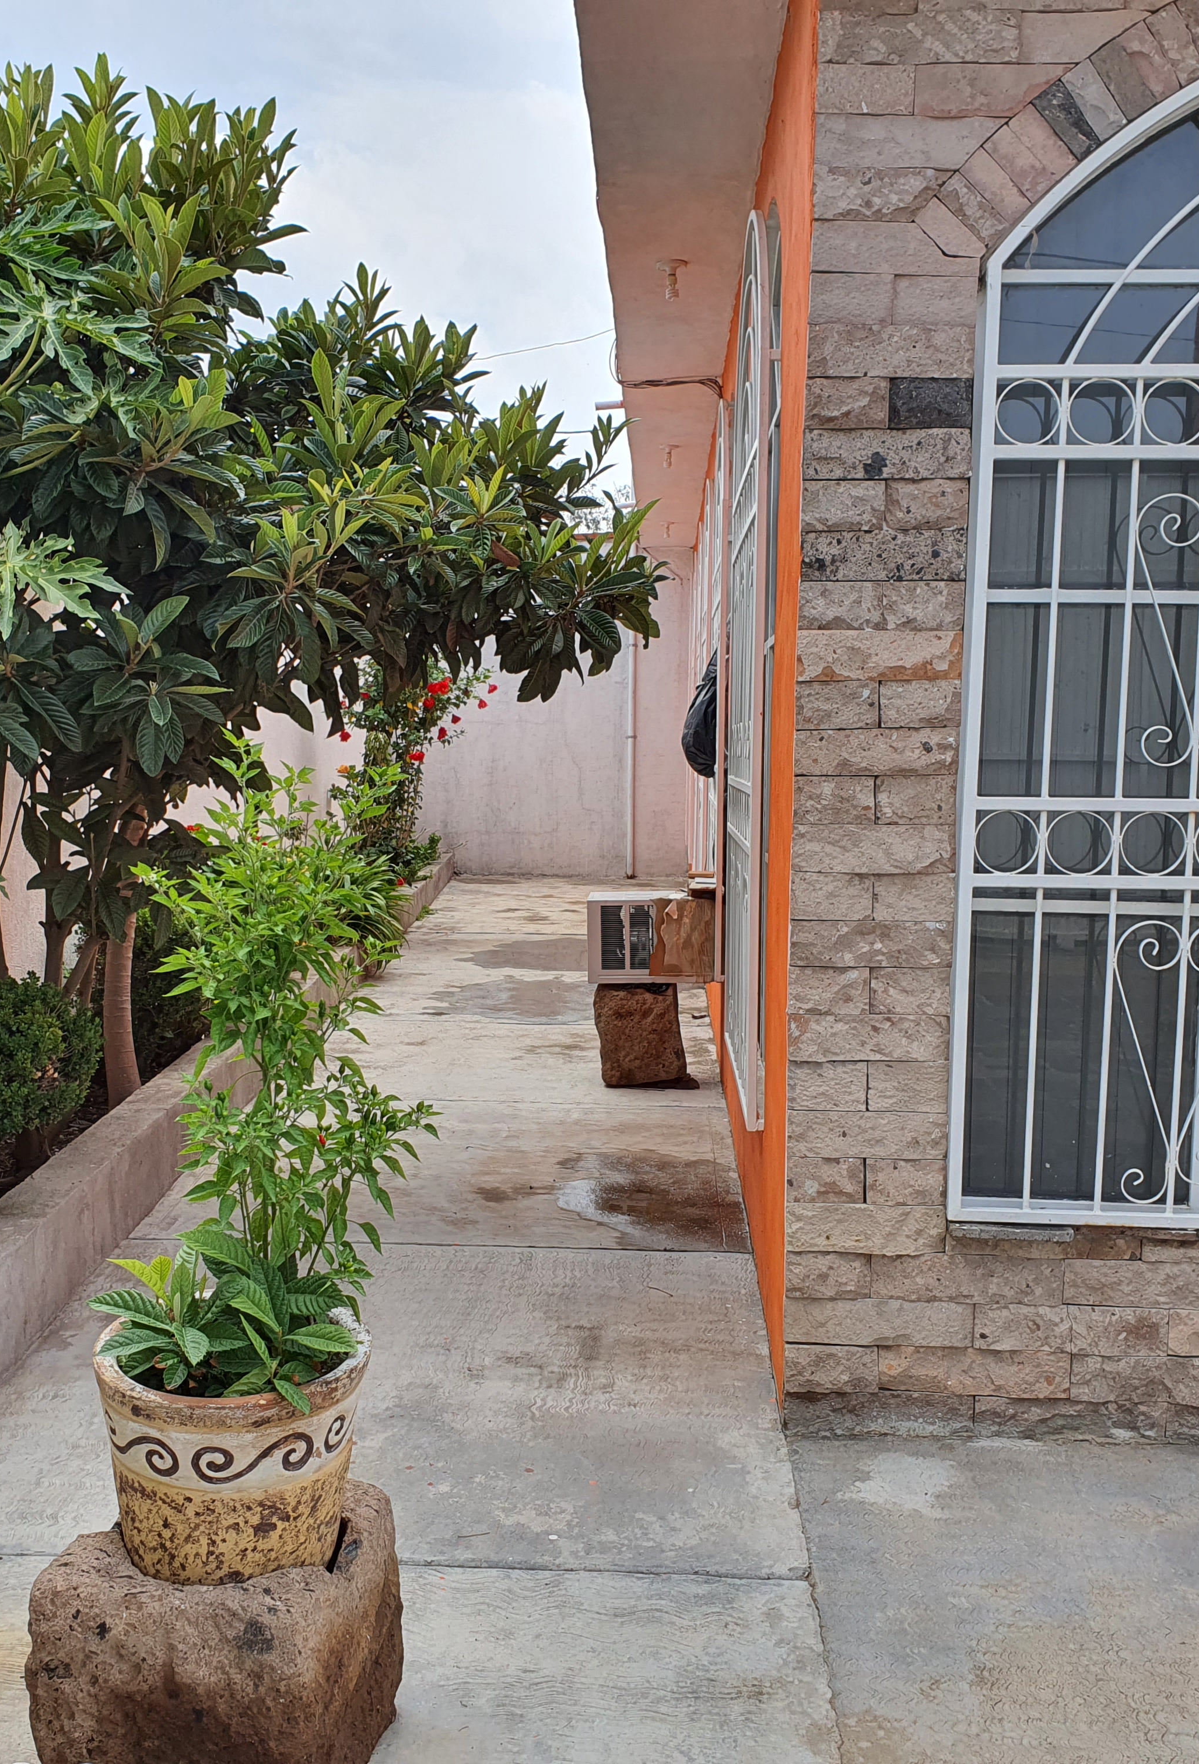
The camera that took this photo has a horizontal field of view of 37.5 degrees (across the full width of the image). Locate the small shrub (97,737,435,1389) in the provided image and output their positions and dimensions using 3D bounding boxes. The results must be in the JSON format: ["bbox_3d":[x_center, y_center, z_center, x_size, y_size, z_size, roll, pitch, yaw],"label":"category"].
[{"bbox_3d":[-0.462,0.258,2.418,0.460,0.860,0.430,1,8,1],"label":"small shrub"}]

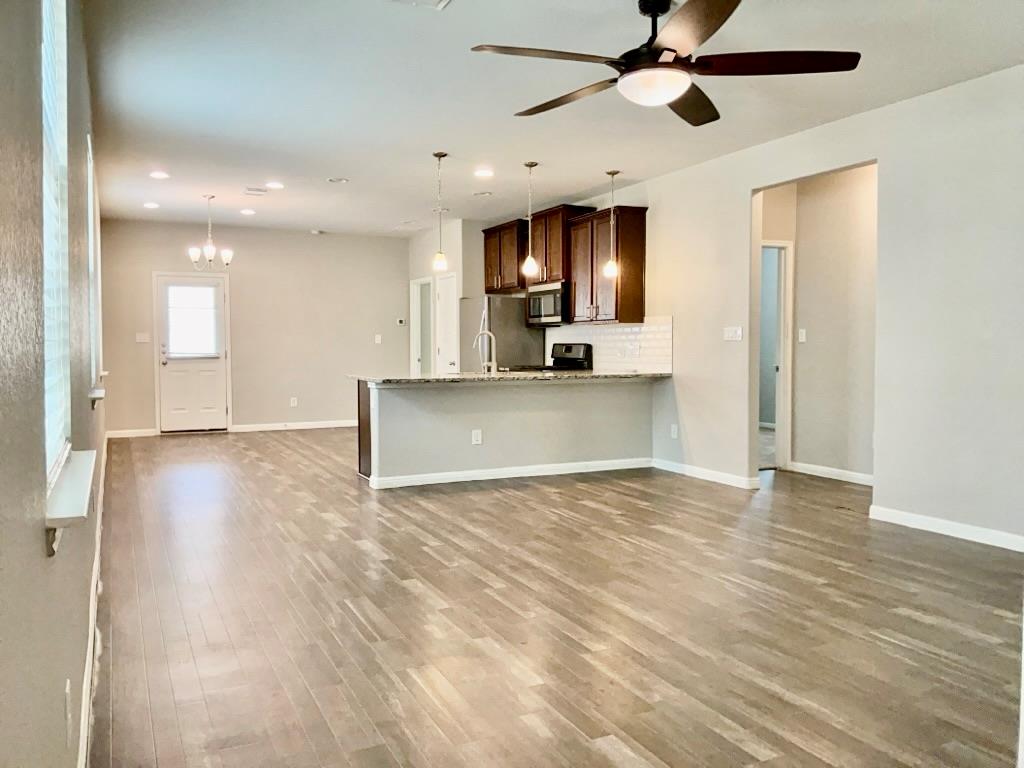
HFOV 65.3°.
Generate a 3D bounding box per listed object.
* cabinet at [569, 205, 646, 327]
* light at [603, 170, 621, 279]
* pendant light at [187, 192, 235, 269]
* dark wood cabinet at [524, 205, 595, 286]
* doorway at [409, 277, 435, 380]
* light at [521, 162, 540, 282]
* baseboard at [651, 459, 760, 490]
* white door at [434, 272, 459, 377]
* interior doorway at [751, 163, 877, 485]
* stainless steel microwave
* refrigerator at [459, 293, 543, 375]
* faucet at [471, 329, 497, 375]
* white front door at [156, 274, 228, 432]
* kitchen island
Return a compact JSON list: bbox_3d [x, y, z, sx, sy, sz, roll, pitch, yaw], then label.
[{"bbox_3d":[0.938,-1.153,8.013,0.330,1.105,0.945,-1,3,-26],"label":"cabinet"},{"bbox_3d":[0.909,-1.456,7.308,0.130,0.955,0.130,-1,3,-26],"label":"light"},{"bbox_3d":[-3.202,-1.599,8.468,0.480,0.785,0.480,-1,3,-26],"label":"pendant light"},{"bbox_3d":[0.549,-1.475,8.688,0.400,0.785,0.790,-1,3,-26],"label":"dark wood cabinet"},{"bbox_3d":[-1.232,-0.430,11.406,0.130,2.100,0.890,-1,3,-26],"label":"doorway"},{"bbox_3d":[0.161,-1.414,6.855,0.136,0.969,0.136,-1,3,-26],"label":"light"},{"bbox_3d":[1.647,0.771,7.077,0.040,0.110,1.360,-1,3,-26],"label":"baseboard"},{"bbox_3d":[-0.833,-0.367,10.518,0.060,2.060,0.660,-1,3,-26],"label":"white door"},{"bbox_3d":[2.239,-0.313,5.929,0.130,2.400,1.184,-1,3,-26],"label":"interior doorway"},{"bbox_3d":[0.543,-0.867,8.698,0.420,0.430,0.760,-1,3,-26],"label":"stainless steel microwave"},{"bbox_3d":[-0.137,-0.169,9.699,0.785,1.745,0.840,-1,3,-26],"label":"refrigerator"},{"bbox_3d":[-0.244,-0.281,7.210,0.255,0.385,0.065,3,4,44],"label":"faucet"},{"bbox_3d":[-4.200,-0.371,10.525,0.839,2.050,0.070,-1,3,-26],"label":"white front door"},{"bbox_3d":[-0.010,0.361,7.287,2.729,0.910,1.170,-1,3,-26],"label":"kitchen island"}]

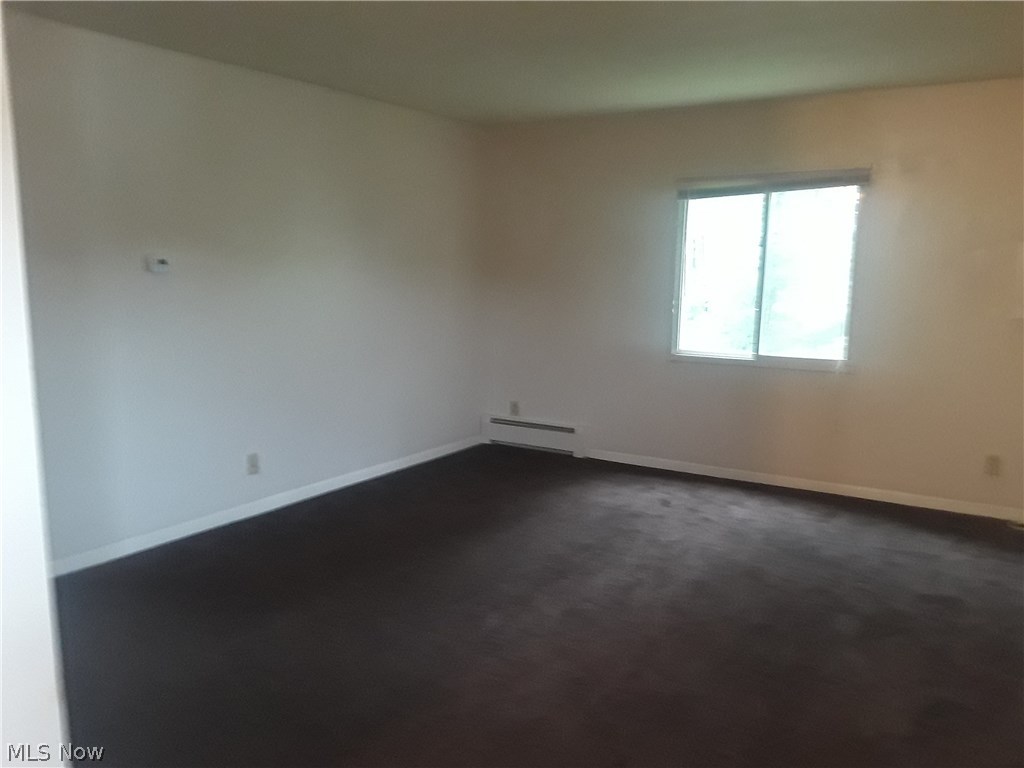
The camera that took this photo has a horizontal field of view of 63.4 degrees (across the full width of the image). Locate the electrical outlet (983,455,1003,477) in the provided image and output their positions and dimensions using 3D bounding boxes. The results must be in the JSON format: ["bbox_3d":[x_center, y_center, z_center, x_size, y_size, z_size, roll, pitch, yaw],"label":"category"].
[{"bbox_3d":[2.723,0.463,4.694,0.073,0.117,0.012,6,10,32],"label":"electrical outlet"}]

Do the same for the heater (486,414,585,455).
[{"bbox_3d":[0.150,0.397,6.297,0.901,0.219,0.065,6,10,32],"label":"heater"}]

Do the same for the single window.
[{"bbox_3d":[1.595,-0.714,5.260,1.175,1.195,0.100,6,10,32],"label":"single window"}]

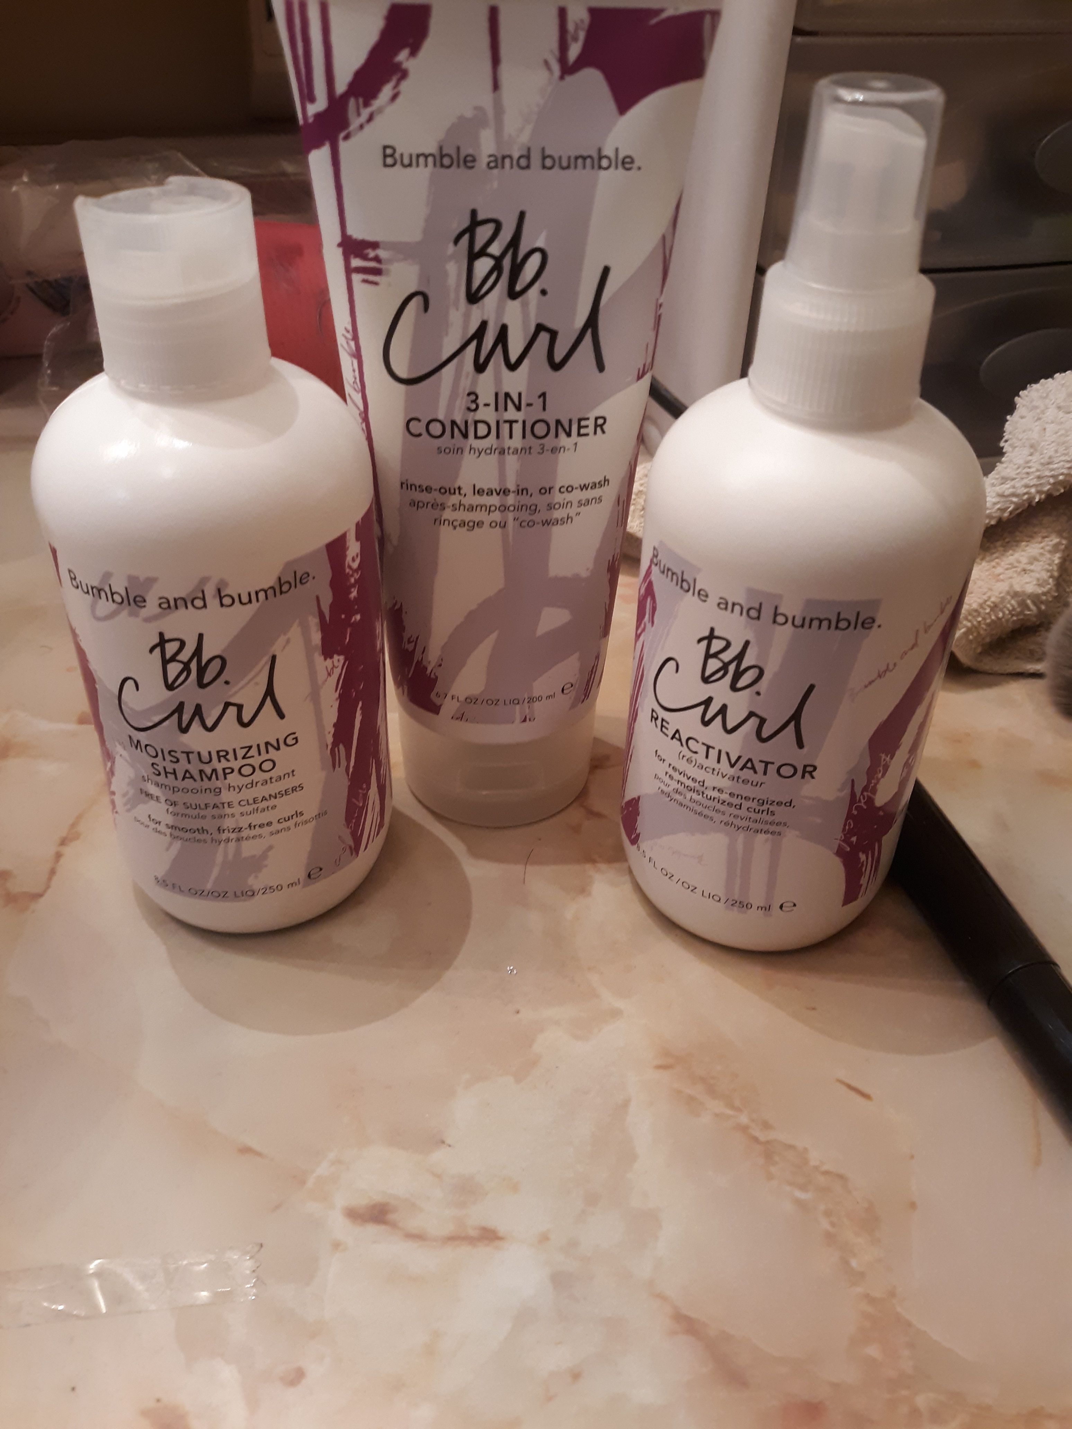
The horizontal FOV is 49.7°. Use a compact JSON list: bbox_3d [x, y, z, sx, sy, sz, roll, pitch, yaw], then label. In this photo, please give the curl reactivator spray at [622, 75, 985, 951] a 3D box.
[{"bbox_3d":[0.052,-0.030,0.226,0.062,0.164,0.062,20,40,23],"label":"curl reactivator spray"}]

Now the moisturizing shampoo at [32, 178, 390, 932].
[{"bbox_3d":[-0.063,-0.027,0.233,0.062,0.146,0.062,0,36,-2],"label":"moisturizing shampoo"}]

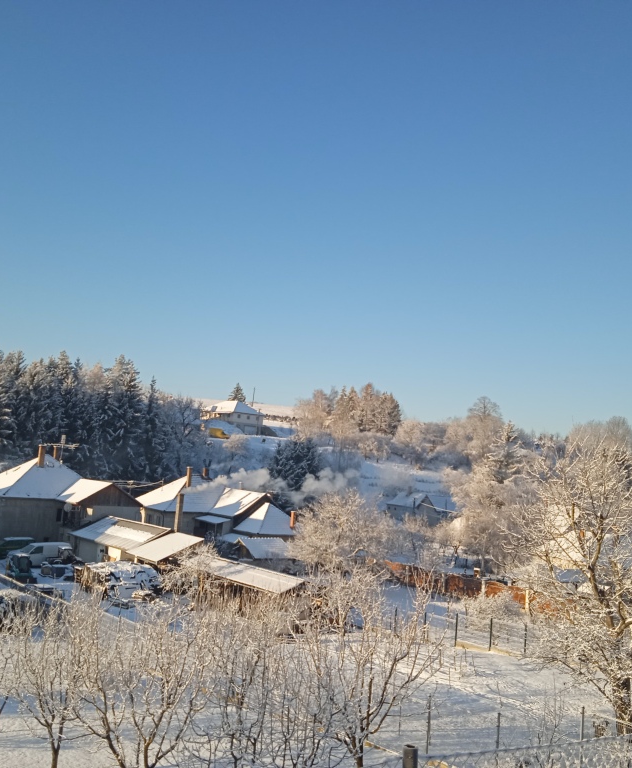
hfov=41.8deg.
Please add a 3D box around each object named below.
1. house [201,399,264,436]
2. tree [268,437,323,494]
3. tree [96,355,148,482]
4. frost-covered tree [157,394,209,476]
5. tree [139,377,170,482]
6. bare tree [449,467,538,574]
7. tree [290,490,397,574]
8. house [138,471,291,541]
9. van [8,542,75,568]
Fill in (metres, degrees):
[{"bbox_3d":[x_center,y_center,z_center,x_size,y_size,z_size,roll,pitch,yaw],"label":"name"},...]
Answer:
[{"bbox_3d":[-20.589,8.415,205.000,9.780,7.450,12.230,8,-6,-40],"label":"house"},{"bbox_3d":[-2.941,11.643,117.000,7.670,8.580,7.670,3,-4,0],"label":"tree"},{"bbox_3d":[-27.993,4.630,118.000,7.440,17.670,7.440,5,-5,-13],"label":"tree"},{"bbox_3d":[-20.786,8.069,130.000,7.920,12.610,7.920,3,-4,0],"label":"frost-covered tree"},{"bbox_3d":[-24.881,7.020,128.000,4.800,16.050,4.800,3,-4,0],"label":"tree"},{"bbox_3d":[17.572,13.612,82.000,8.640,10.490,8.640,3,-5,13],"label":"bare tree"},{"bbox_3d":[1.963,11.047,63.000,7.820,6.260,7.820,3,-4,0],"label":"tree"},{"bbox_3d":[-11.382,13.389,93.000,13.800,7.000,11.500,5,-4,-23],"label":"house"},{"bbox_3d":[-22.982,14.235,69.008,4.600,1.870,1.820,8,-6,-40],"label":"van"}]

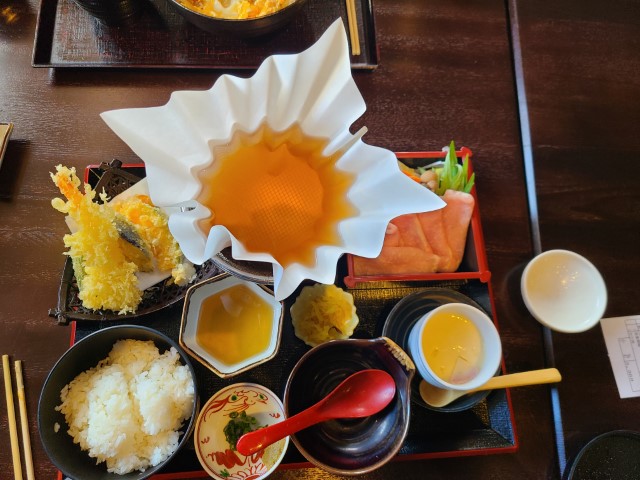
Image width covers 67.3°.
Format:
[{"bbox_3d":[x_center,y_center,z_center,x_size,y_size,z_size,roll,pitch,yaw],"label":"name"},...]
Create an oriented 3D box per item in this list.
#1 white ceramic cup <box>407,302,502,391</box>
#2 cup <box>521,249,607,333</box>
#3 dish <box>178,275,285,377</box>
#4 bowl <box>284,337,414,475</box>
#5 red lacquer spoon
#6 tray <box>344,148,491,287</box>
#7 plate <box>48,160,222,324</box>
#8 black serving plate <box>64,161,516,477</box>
[{"bbox_3d":[0.127,0.105,0.467,0.076,0.065,0.076,1,73,-2],"label":"white ceramic cup"},{"bbox_3d":[0.246,0.058,0.510,0.088,0.050,0.088,1,73,-2],"label":"cup"},{"bbox_3d":[-0.088,0.088,0.484,0.108,0.042,0.089,27,74,6],"label":"dish"},{"bbox_3d":[0.028,0.155,0.462,0.127,0.055,0.113,-42,79,-13],"label":"bowl"},{"bbox_3d":[-0.001,0.157,0.437,0.156,0.030,0.047,-13,74,-22],"label":"red lacquer spoon"},{"bbox_3d":[0.095,-0.022,0.524,0.143,0.042,0.145,-2,73,-3],"label":"tray"},{"bbox_3d":[-0.187,-0.002,0.515,0.173,0.050,0.176,-3,73,-3],"label":"plate"},{"bbox_3d":[-0.034,0.065,0.511,0.434,0.025,0.322,-3,73,-3],"label":"black serving plate"}]

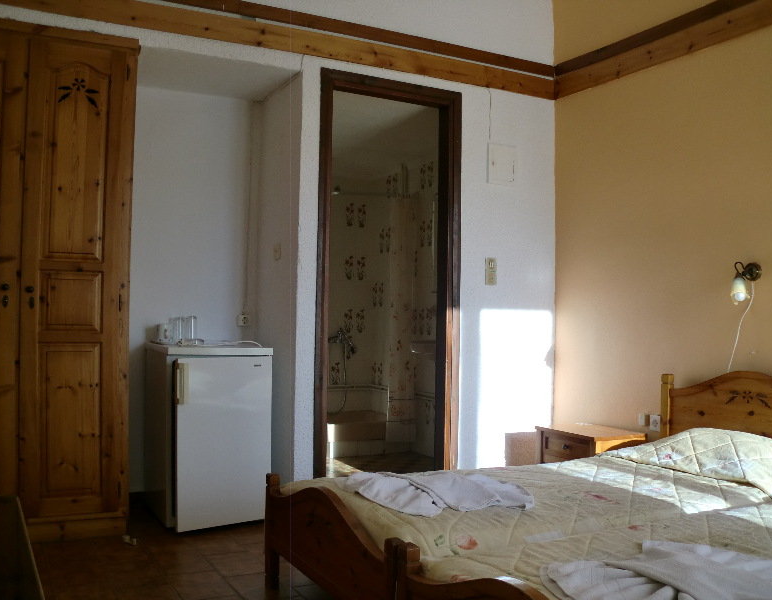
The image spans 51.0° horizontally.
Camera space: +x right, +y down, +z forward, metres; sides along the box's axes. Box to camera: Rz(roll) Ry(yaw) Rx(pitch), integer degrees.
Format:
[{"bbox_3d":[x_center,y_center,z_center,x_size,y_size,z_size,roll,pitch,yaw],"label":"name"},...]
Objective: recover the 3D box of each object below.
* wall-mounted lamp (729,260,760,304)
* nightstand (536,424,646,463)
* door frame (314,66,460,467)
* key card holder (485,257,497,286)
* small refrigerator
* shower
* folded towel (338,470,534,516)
[{"bbox_3d":[1.574,-0.073,3.559,0.116,0.185,0.091,1,-1,-28],"label":"wall-mounted lamp"},{"bbox_3d":[1.064,0.902,4.252,0.340,0.451,0.462,1,-1,-28],"label":"nightstand"},{"bbox_3d":[0.006,-0.029,4.370,0.859,2.284,0.146,1,-1,-28],"label":"door frame"},{"bbox_3d":[0.607,-0.162,4.608,0.083,0.151,0.022,1,-1,-28],"label":"key card holder"},{"bbox_3d":[-0.927,0.667,4.221,0.530,0.859,0.626,1,-1,-28],"label":"small refrigerator"},{"bbox_3d":[-0.355,0.534,6.114,0.227,0.670,0.151,1,-1,-28],"label":"shower"},{"bbox_3d":[0.173,0.616,2.649,0.510,0.066,0.434,1,-1,-28],"label":"folded towel"}]

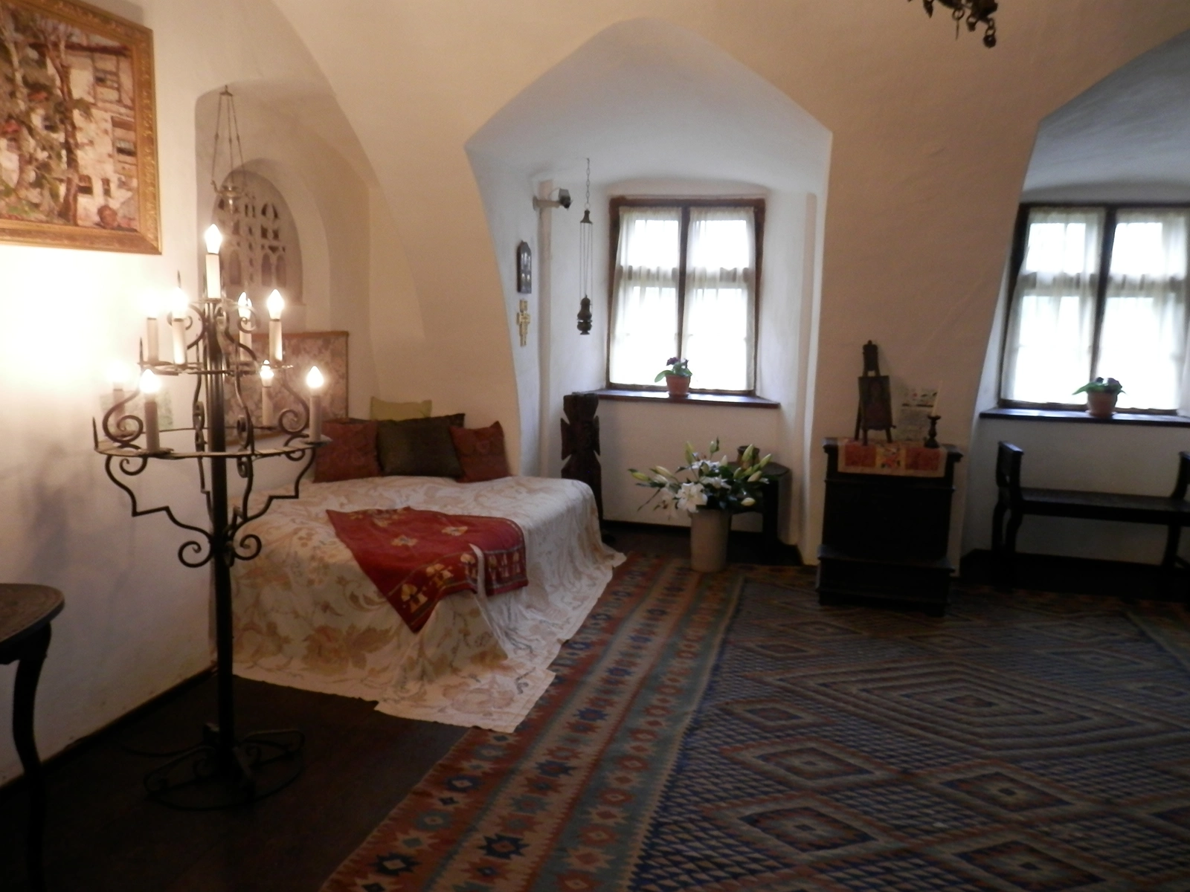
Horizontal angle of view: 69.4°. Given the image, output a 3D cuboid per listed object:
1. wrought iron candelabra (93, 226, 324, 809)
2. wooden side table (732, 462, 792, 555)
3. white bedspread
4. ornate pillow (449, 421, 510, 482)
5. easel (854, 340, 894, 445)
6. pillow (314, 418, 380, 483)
[{"bbox_3d":[-1.068,0.172,2.453,0.598,1.593,0.598,3,7,14],"label":"wrought iron candelabra"},{"bbox_3d":[0.900,0.399,5.329,0.585,0.546,0.585,3,7,14],"label":"wooden side table"},{"bbox_3d":[-0.874,0.526,4.263,1.664,0.455,2.353,3,7,14],"label":"white bedspread"},{"bbox_3d":[-0.694,0.036,5.193,0.357,0.364,0.130,-1,-8,-17],"label":"ornate pillow"},{"bbox_3d":[1.505,-0.282,4.644,0.182,0.554,0.195,-1,8,-20],"label":"easel"},{"bbox_3d":[-1.466,0.025,5.085,0.390,0.370,0.143,-1,-7,-21],"label":"pillow"}]

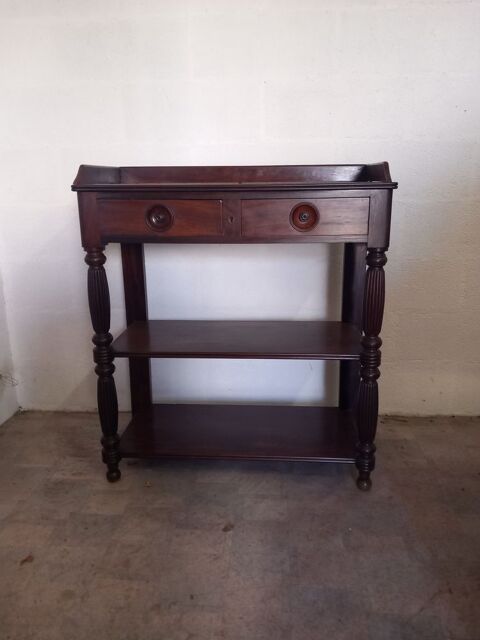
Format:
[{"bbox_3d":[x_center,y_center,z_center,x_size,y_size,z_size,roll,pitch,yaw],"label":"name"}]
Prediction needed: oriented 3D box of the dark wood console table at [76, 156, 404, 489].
[{"bbox_3d":[-0.003,0.006,1.608,0.855,0.977,0.412,0,15,4],"label":"dark wood console table"}]

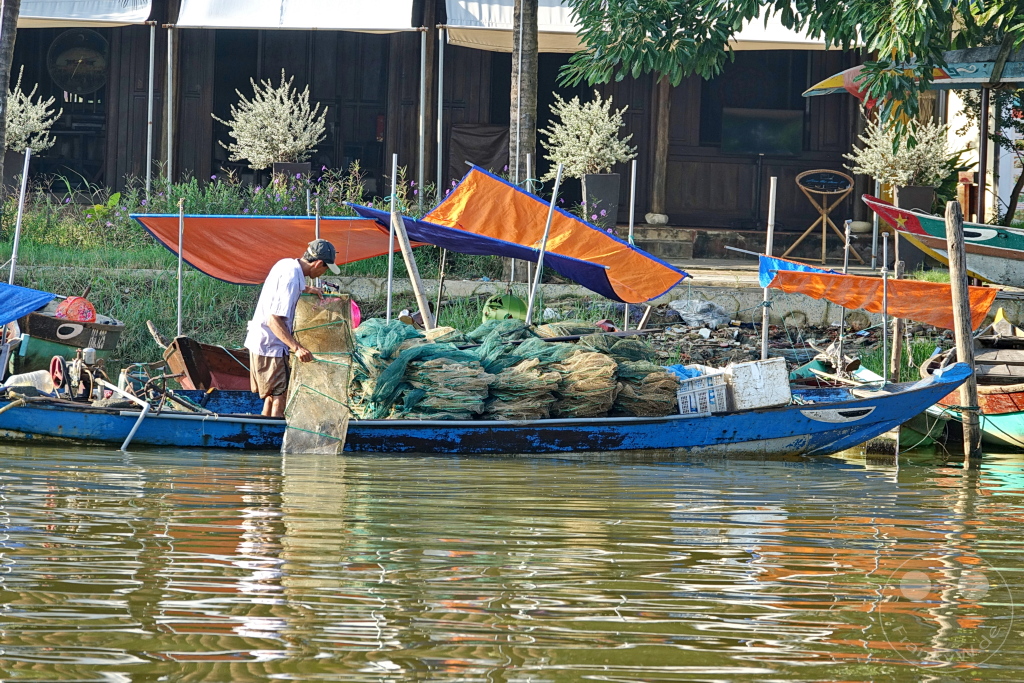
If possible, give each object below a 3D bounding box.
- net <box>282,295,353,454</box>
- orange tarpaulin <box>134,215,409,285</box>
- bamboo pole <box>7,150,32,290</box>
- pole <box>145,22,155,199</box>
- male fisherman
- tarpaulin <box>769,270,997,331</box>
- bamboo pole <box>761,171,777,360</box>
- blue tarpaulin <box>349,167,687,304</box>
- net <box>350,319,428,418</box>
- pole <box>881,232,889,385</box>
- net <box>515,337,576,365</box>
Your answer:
[{"bbox_3d":[-1.254,0.213,42.000,0.440,1.040,0.280,1,1,6],"label":"net"},{"bbox_3d":[-1.685,-0.654,46.800,2.050,0.500,1.250,0,2,5],"label":"orange tarpaulin"},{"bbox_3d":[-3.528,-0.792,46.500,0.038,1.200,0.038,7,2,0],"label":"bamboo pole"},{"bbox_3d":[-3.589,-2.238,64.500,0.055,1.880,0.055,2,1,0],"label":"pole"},{"bbox_3d":[-1.439,0.078,42.500,0.600,1.500,0.500,1,1,-26],"label":"male fisherman"},{"bbox_3d":[2.608,-0.304,46.100,1.650,0.450,1.000,0,2,-5],"label":"tarpaulin"},{"bbox_3d":[1.792,-0.461,45.500,0.050,1.380,0.050,3,1,0],"label":"bamboo pole"},{"bbox_3d":[0.039,-0.750,46.100,2.150,0.930,1.250,0,2,15],"label":"blue tarpaulin"},{"bbox_3d":[-0.850,0.187,45.200,0.550,0.700,0.600,0,2,0],"label":"net"},{"bbox_3d":[2.585,-0.229,45.200,0.040,1.060,0.040,0,2,0],"label":"pole"},{"bbox_3d":[0.221,0.059,43.000,0.420,0.190,0.400,1,1,0],"label":"net"}]

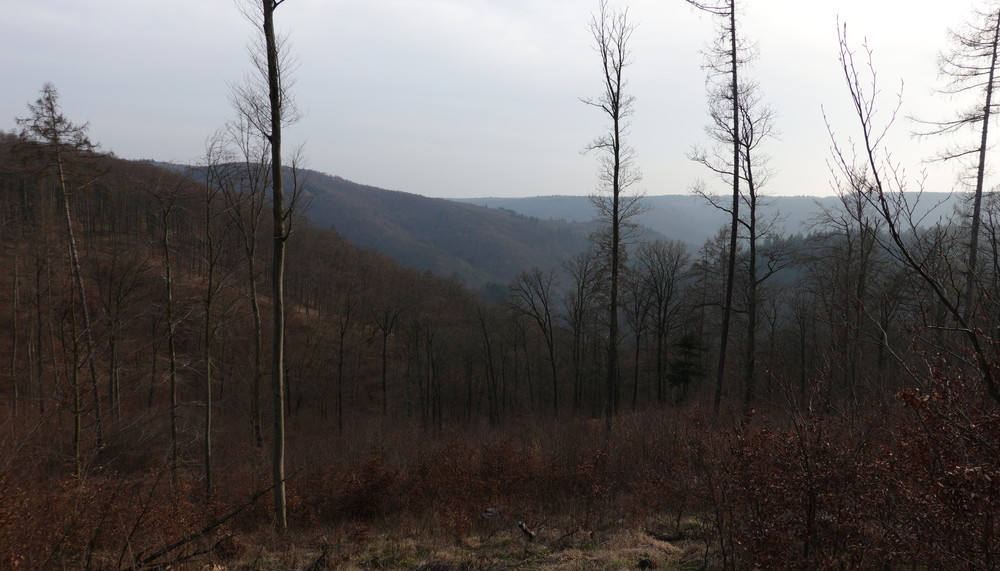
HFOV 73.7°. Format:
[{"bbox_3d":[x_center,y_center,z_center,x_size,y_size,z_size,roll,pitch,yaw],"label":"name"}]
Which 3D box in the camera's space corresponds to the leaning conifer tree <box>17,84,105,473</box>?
[{"bbox_3d":[-21.313,-0.287,33.233,4.200,18.800,3.900,0,7,0],"label":"leaning conifer tree"}]

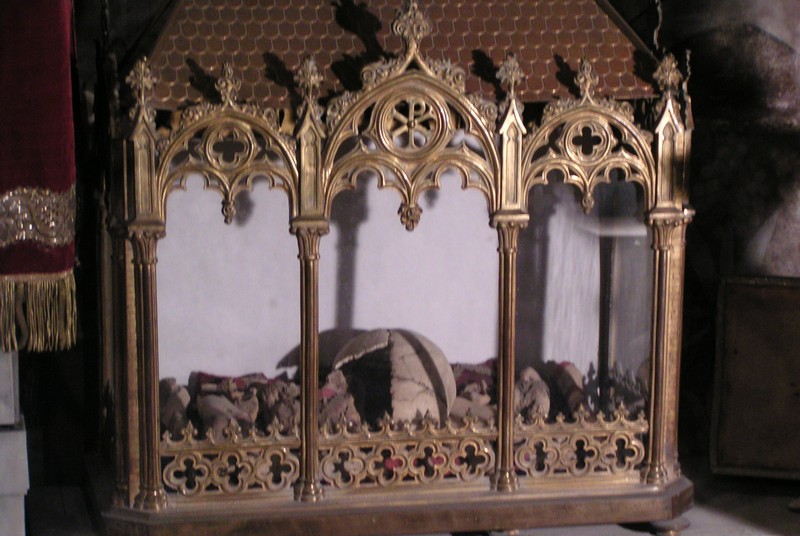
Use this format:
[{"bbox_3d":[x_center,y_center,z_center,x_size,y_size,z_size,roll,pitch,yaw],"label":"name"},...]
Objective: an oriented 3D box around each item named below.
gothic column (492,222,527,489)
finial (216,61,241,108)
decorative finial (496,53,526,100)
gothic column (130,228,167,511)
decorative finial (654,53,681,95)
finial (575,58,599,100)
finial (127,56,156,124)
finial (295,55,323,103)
[{"bbox_3d":[0.128,0.103,2.590,0.034,0.323,0.035,-2,11,-11],"label":"gothic column"},{"bbox_3d":[-0.192,-0.206,2.462,0.025,0.048,0.012,-2,11,-11],"label":"finial"},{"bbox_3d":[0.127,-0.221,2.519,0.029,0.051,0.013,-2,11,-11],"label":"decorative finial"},{"bbox_3d":[-0.288,0.116,2.508,0.034,0.321,0.035,-2,11,-11],"label":"gothic column"},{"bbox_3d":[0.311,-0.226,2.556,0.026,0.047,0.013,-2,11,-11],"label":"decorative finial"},{"bbox_3d":[0.216,-0.218,2.542,0.024,0.047,0.012,-2,11,-11],"label":"finial"},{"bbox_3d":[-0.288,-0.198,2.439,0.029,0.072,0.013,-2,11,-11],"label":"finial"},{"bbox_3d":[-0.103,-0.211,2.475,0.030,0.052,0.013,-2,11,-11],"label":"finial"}]

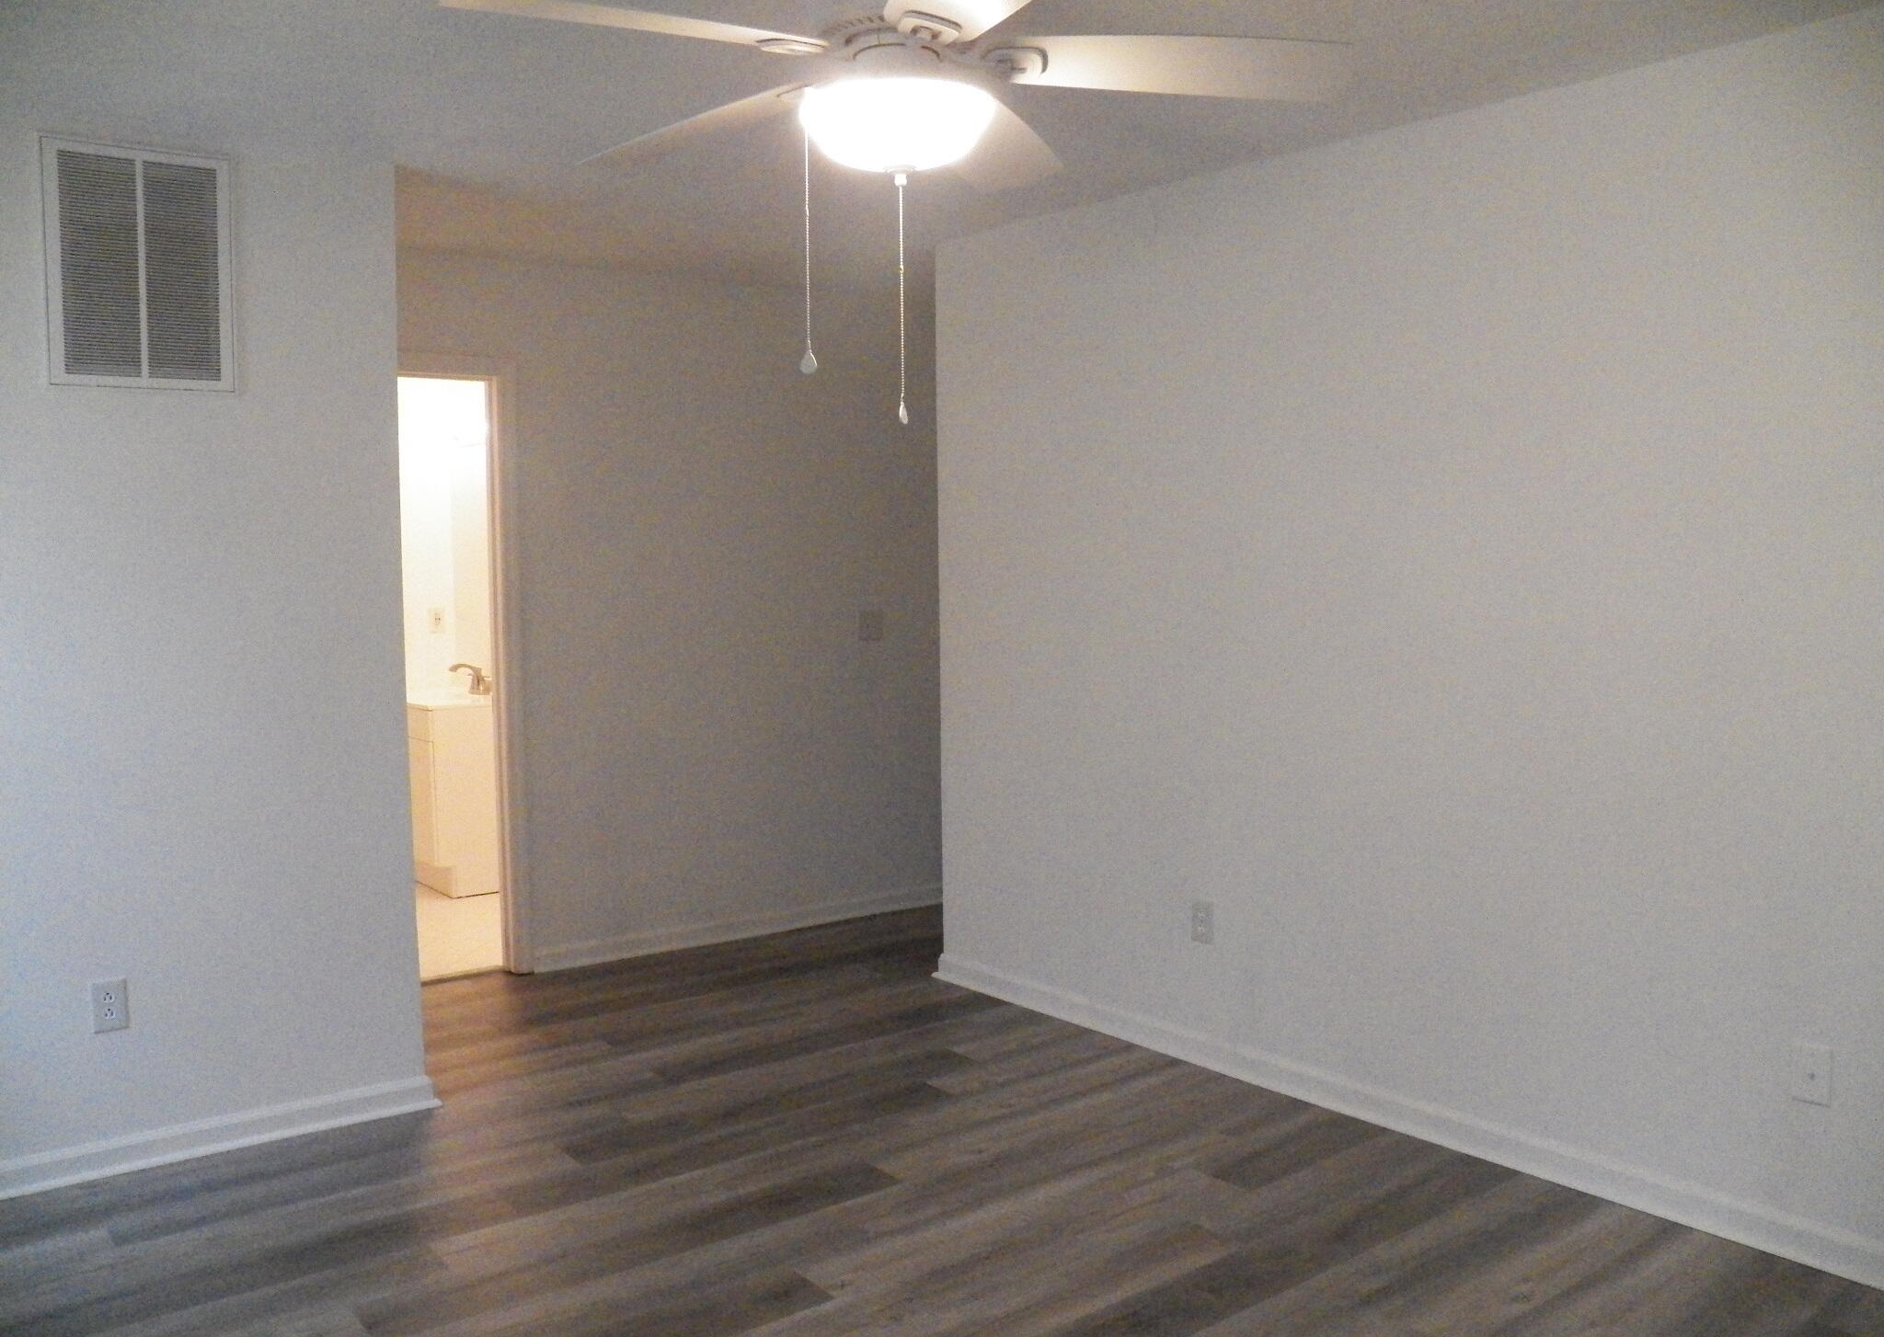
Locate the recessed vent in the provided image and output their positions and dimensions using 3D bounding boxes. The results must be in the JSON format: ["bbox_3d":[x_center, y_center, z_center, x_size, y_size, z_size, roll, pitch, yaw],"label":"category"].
[{"bbox_3d":[-1.815,-0.911,3.447,0.395,0.540,0.020,-4,6,-38],"label":"recessed vent"}]

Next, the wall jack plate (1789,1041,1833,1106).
[{"bbox_3d":[1.702,0.796,2.981,0.008,0.116,0.072,-4,6,-38],"label":"wall jack plate"}]

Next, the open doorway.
[{"bbox_3d":[-1.784,0.050,4.866,0.840,2.060,0.120,-4,6,-38],"label":"open doorway"}]

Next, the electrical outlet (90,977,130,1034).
[{"bbox_3d":[-1.910,0.776,3.501,0.072,0.116,0.008,-4,6,-38],"label":"electrical outlet"}]

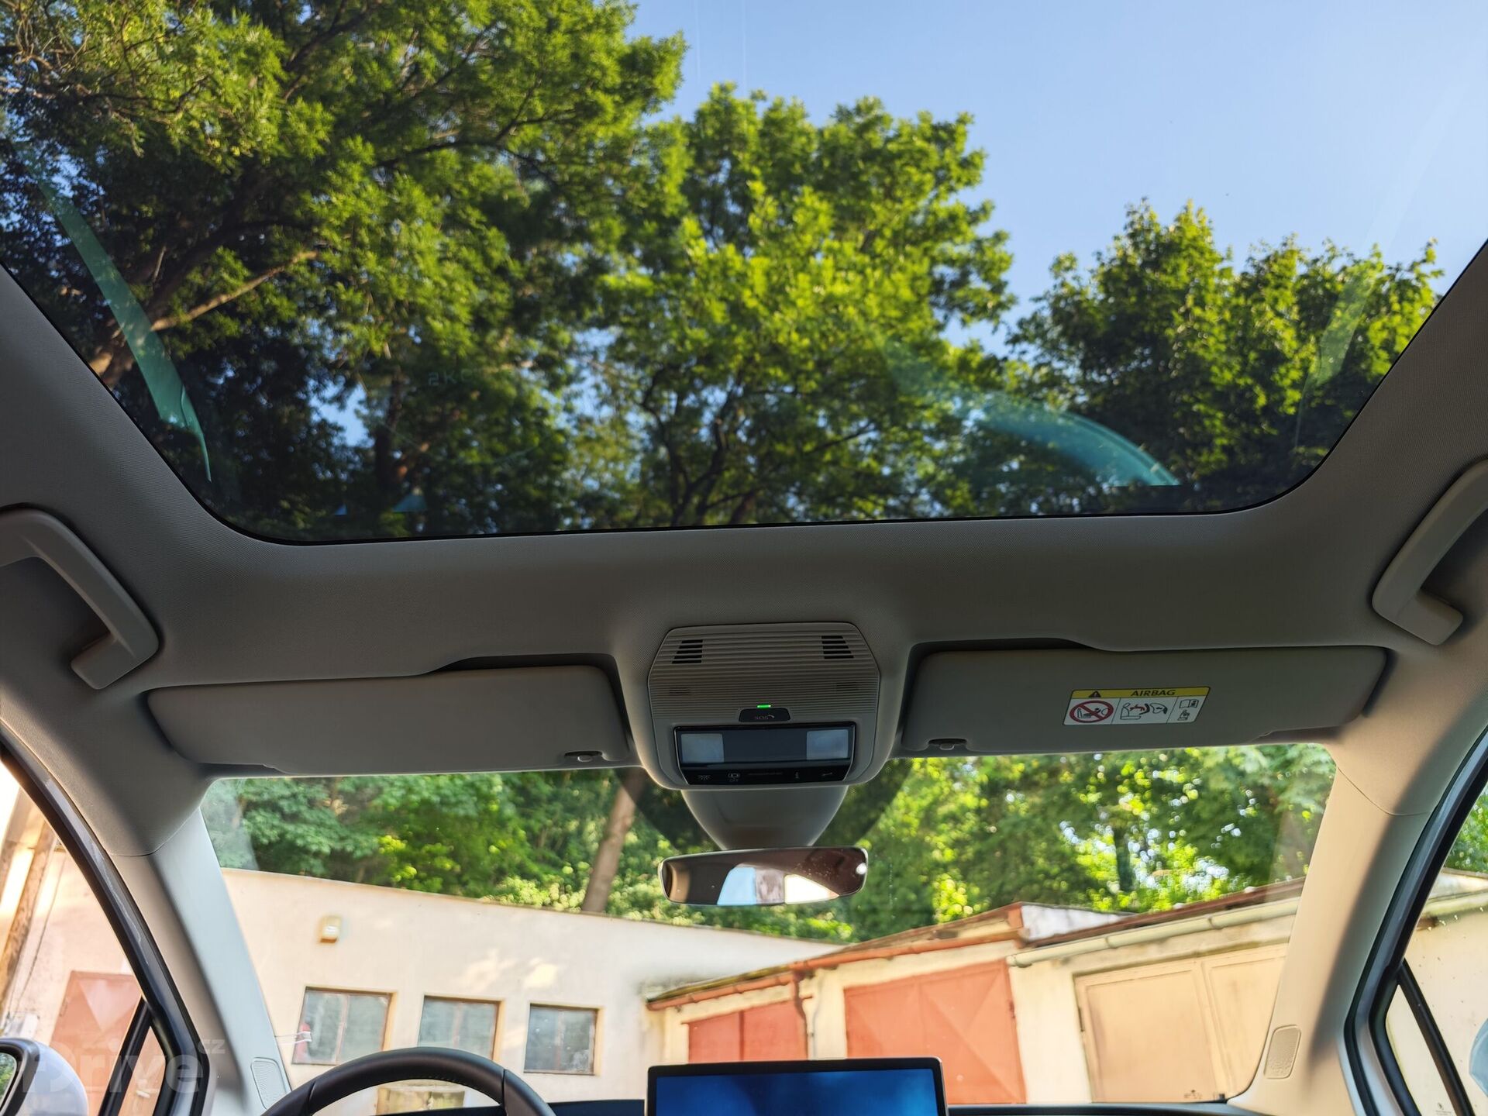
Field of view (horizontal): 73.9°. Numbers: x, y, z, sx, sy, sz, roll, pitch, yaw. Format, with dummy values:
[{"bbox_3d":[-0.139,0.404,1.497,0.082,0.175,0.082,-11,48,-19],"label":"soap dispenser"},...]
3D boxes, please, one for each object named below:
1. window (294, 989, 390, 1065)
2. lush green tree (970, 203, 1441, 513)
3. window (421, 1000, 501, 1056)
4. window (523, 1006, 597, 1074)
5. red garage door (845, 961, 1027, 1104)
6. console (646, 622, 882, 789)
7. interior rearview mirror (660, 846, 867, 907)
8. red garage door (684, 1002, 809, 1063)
[{"bbox_3d":[-4.608,5.404,11.357,1.000,0.790,0.100,19,-36,-29],"label":"window"},{"bbox_3d":[9.542,0.869,17.257,9.500,16.800,9.500,-18,-35,27],"label":"lush green tree"},{"bbox_3d":[-3.490,5.800,12.022,0.990,0.790,0.100,19,-36,-29],"label":"window"},{"bbox_3d":[-2.355,6.200,12.698,0.990,0.790,0.100,19,-36,-29],"label":"window"},{"bbox_3d":[1.786,5.128,9.380,0.080,2.180,2.360,19,-36,-29],"label":"red garage door"},{"bbox_3d":[0.019,0.122,0.919,0.210,0.060,0.210,-2,-53,4],"label":"console"},{"bbox_3d":[0.023,0.346,1.073,0.230,0.060,0.035,-8,-28,13],"label":"interior rearview mirror"},{"bbox_3d":[-0.015,6.529,11.666,0.080,2.160,2.380,19,-36,-29],"label":"red garage door"}]

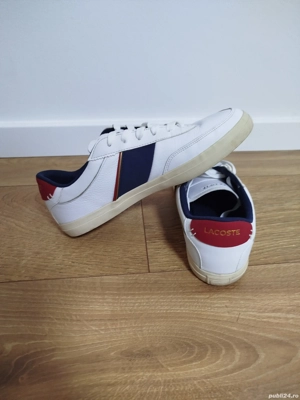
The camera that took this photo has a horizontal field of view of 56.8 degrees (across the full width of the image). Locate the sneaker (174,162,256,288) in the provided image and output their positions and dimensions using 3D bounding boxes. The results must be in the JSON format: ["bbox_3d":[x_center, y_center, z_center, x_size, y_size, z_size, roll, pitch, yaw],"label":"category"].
[{"bbox_3d":[0.088,-0.015,0.420,0.106,0.108,0.297,1,29,6],"label":"sneaker"}]

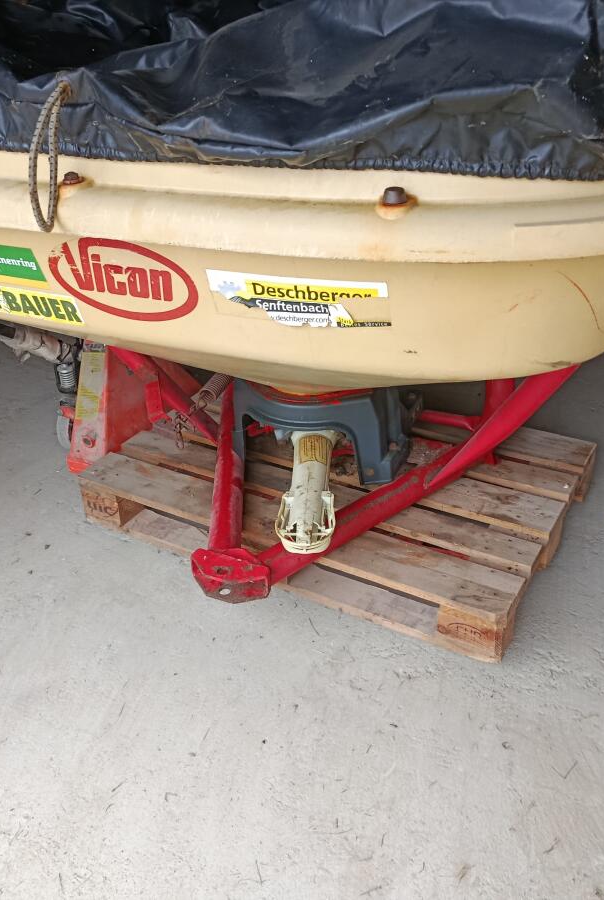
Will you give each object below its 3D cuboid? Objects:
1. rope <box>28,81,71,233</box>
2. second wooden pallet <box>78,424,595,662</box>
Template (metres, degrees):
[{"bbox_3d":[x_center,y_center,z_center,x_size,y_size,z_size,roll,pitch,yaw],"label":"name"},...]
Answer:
[{"bbox_3d":[-0.362,-0.417,1.192,0.068,0.201,0.050,11,34,22],"label":"rope"},{"bbox_3d":[0.109,0.088,2.337,1.200,0.144,0.800,15,35,27],"label":"second wooden pallet"}]

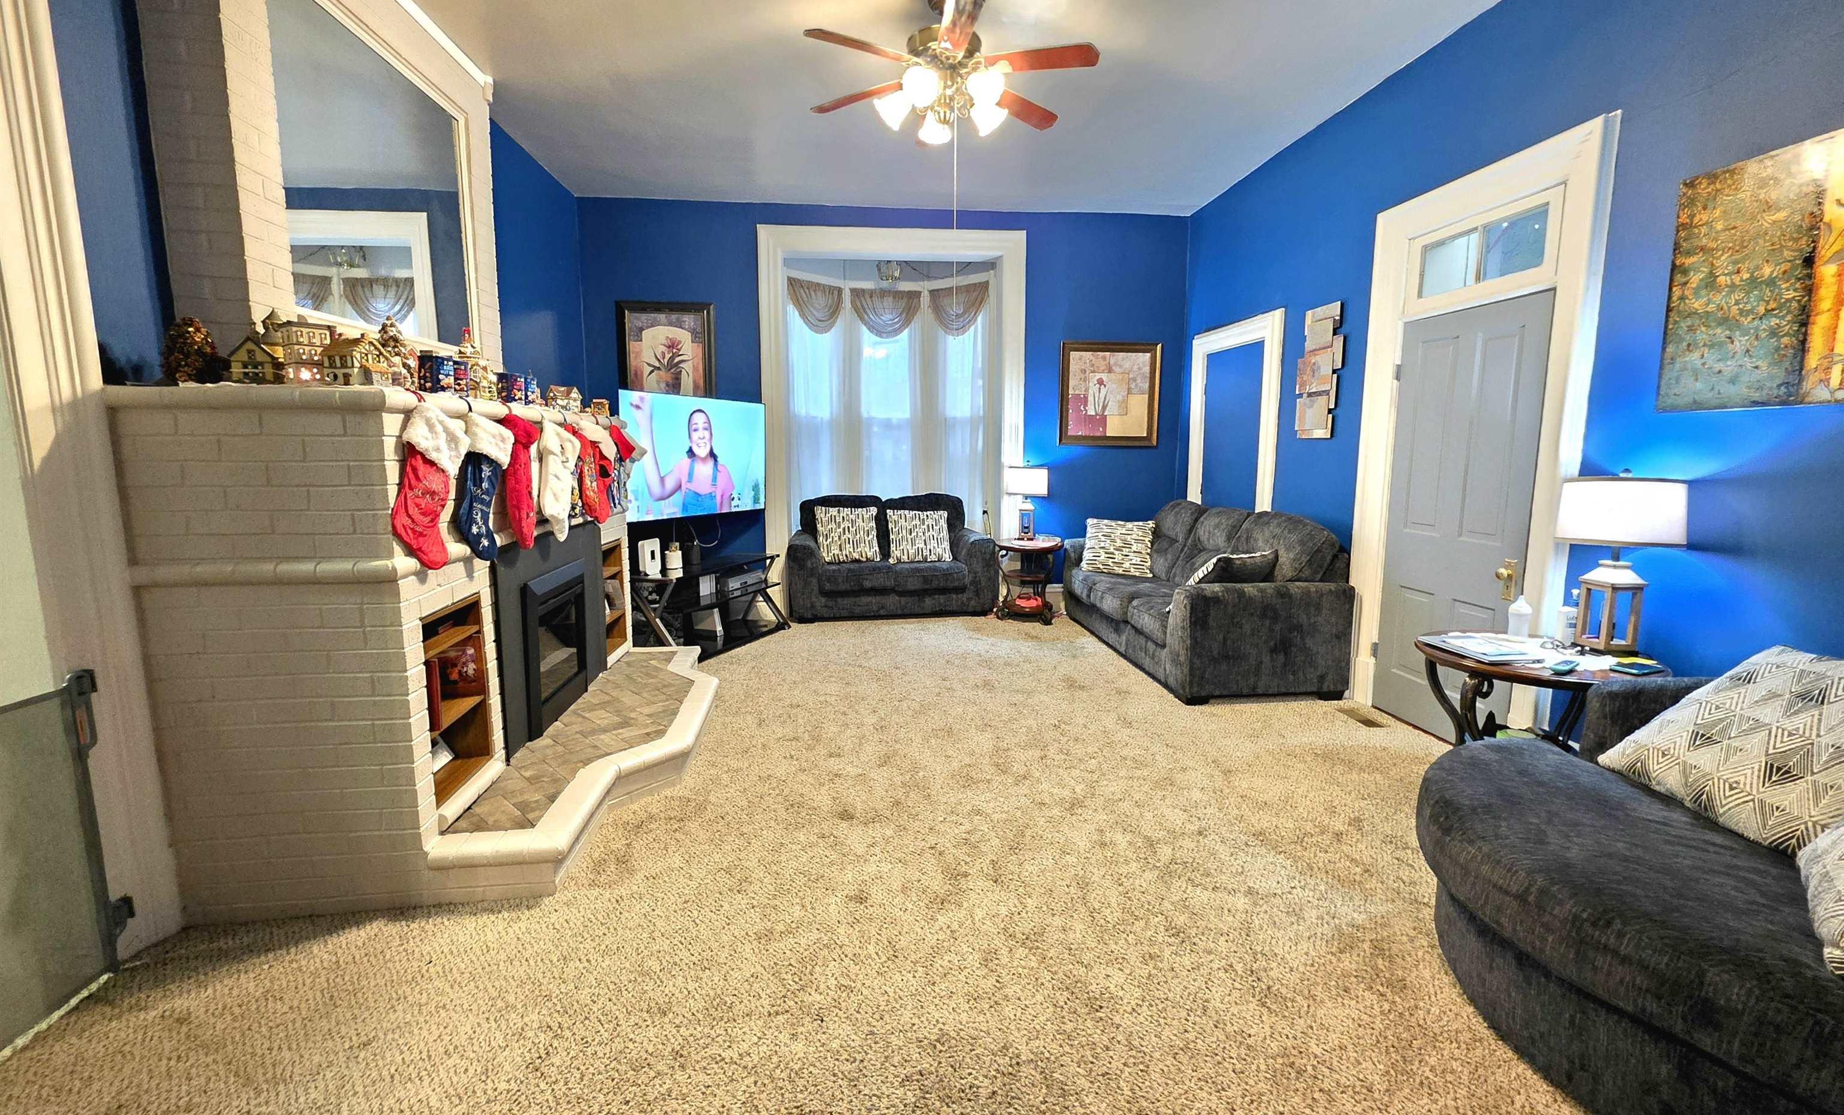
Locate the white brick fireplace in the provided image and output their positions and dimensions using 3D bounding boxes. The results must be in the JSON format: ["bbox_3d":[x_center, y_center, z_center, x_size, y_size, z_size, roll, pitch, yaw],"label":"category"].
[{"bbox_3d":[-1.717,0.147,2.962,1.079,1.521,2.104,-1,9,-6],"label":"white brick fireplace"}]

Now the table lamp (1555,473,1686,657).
[{"bbox_3d":[2.384,0.015,2.384,0.345,0.635,0.345,-1,9,-6],"label":"table lamp"}]

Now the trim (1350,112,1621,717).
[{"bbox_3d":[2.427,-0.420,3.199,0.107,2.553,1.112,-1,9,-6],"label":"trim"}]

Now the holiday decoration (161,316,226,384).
[{"bbox_3d":[-1.998,-0.559,1.907,0.123,0.195,0.123,-1,9,-6],"label":"holiday decoration"}]

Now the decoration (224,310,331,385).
[{"bbox_3d":[-1.850,-0.584,1.987,0.220,0.210,0.150,-8,12,-42],"label":"decoration"}]

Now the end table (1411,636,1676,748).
[{"bbox_3d":[2.120,0.671,2.437,0.690,0.680,0.680,-1,9,-6],"label":"end table"}]

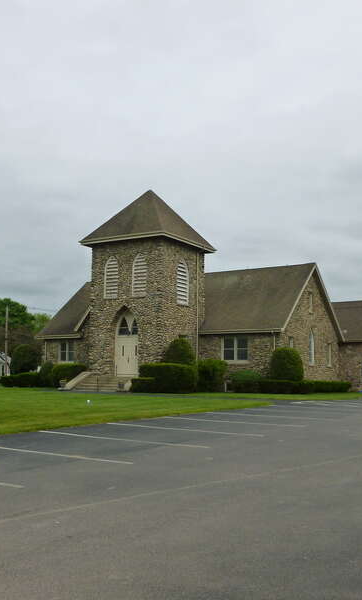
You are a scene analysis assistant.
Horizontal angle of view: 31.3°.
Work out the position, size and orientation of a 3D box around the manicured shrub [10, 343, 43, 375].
[{"bbox_3d":[-12.106,5.173,50.314,2.800,3.420,2.800,2,-7,-13],"label":"manicured shrub"}]

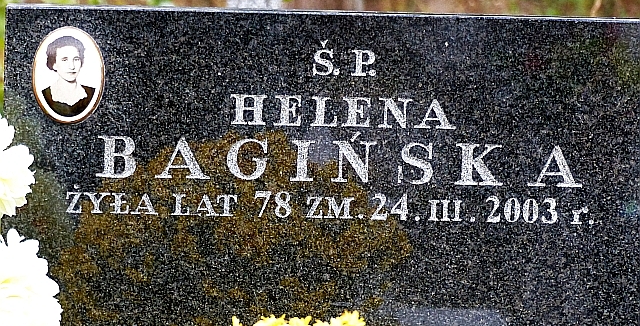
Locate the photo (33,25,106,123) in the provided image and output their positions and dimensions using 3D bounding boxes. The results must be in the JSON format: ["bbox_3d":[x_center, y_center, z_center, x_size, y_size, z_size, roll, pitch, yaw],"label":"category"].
[{"bbox_3d":[-0.311,-0.108,4.390,0.090,0.120,0.010,1,6,0],"label":"photo"}]

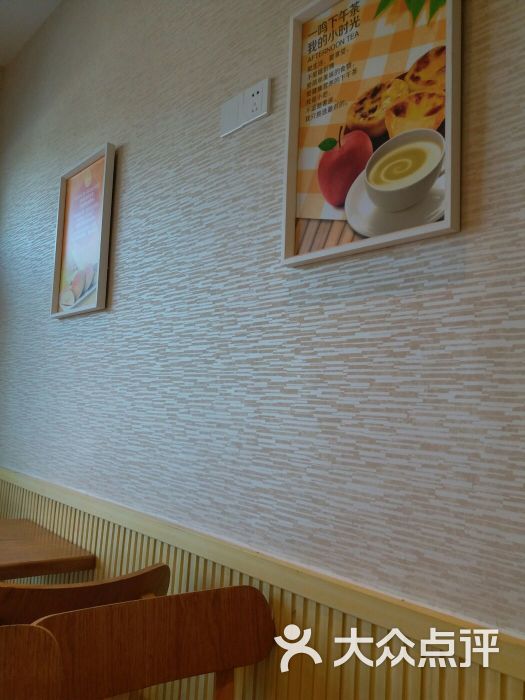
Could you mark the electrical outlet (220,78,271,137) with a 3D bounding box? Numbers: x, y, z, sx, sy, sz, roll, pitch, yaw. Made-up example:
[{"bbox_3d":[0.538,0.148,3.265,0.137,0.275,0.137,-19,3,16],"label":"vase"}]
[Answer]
[{"bbox_3d":[-0.042,-0.595,1.397,0.011,0.087,0.173,7,-7,-42],"label":"electrical outlet"}]

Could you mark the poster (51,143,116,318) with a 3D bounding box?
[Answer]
[{"bbox_3d":[-0.647,-0.402,2.017,0.030,0.547,0.382,7,-7,-42],"label":"poster"}]

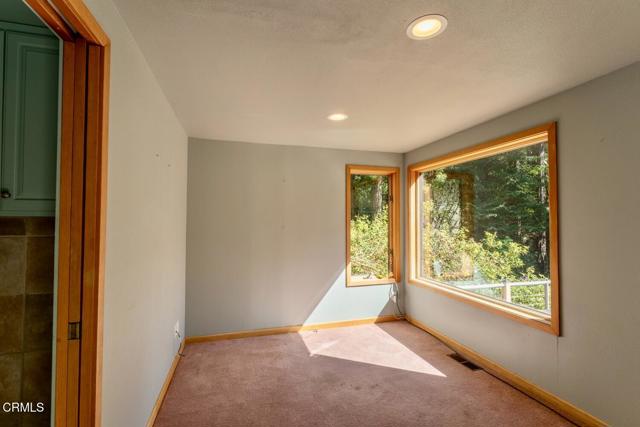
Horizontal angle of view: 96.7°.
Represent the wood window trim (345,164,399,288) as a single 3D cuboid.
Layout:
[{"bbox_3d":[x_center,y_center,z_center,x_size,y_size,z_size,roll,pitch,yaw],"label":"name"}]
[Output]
[{"bbox_3d":[0.744,0.176,4.024,0.830,1.650,0.120,1,-1,-17],"label":"wood window trim"}]

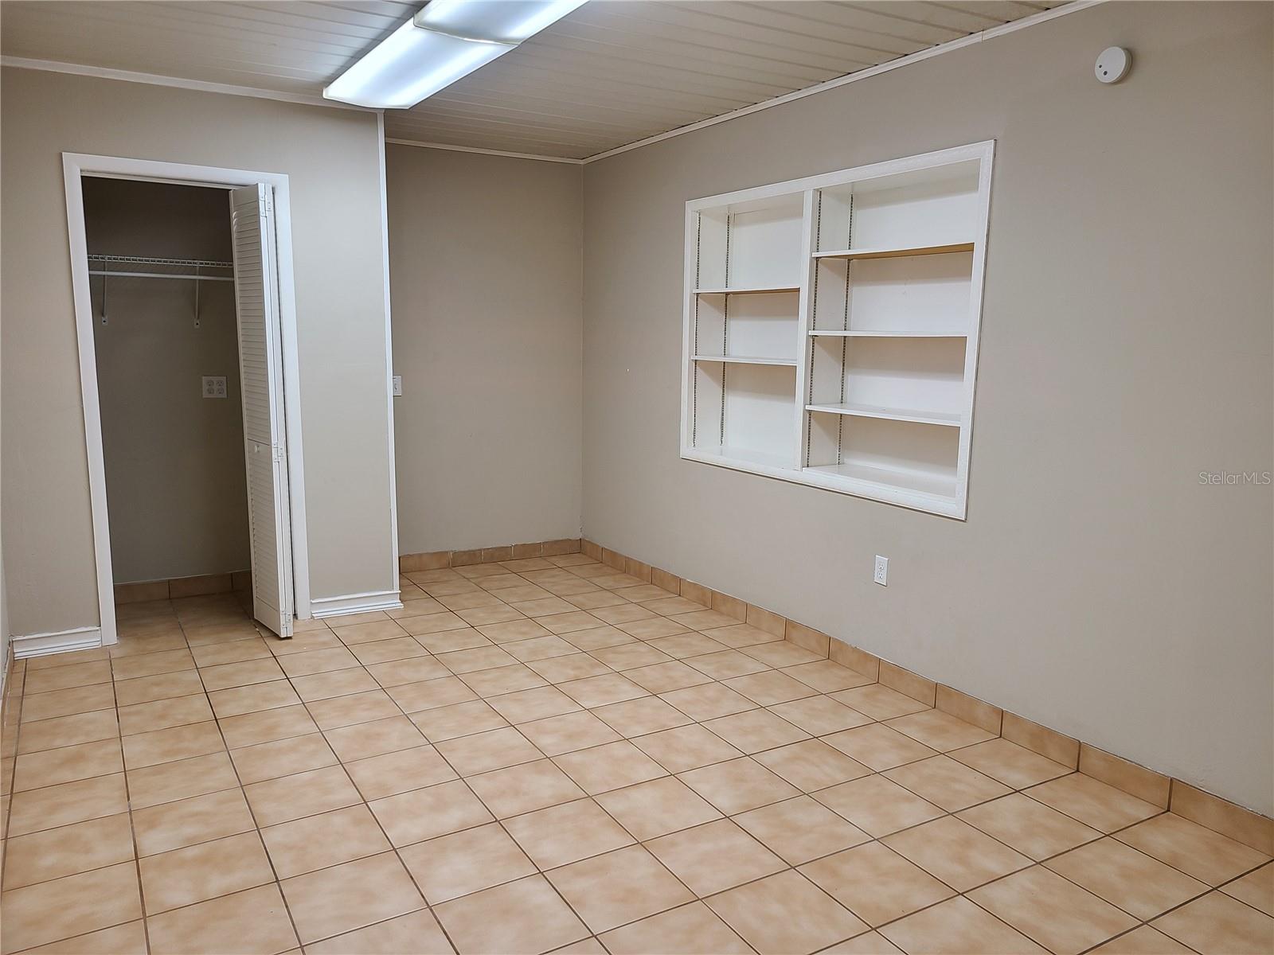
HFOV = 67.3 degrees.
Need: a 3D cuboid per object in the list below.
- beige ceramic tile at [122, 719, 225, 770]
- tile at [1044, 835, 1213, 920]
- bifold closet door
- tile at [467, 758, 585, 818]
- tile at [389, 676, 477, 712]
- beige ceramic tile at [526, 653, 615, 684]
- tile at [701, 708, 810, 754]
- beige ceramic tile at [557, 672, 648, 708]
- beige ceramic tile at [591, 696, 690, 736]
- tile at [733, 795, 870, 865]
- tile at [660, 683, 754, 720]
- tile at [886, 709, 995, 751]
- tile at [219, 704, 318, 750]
[{"bbox_3d":[-1.619,0.935,3.350,0.300,0.010,0.300,-4,10,-30],"label":"beige ceramic tile"},{"bbox_3d":[1.307,1.070,2.567,0.300,0.010,0.300,-5,10,-30],"label":"tile"},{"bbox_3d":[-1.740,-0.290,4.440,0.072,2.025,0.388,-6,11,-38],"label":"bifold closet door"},{"bbox_3d":[-0.355,0.991,3.030,0.300,0.010,0.300,-4,10,-30],"label":"tile"},{"bbox_3d":[-0.818,0.867,3.807,0.300,0.010,0.300,-4,10,-30],"label":"tile"},{"bbox_3d":[-0.289,0.824,4.114,0.302,0.010,0.302,-4,10,-30],"label":"beige ceramic tile"},{"bbox_3d":[0.433,0.923,3.471,0.298,0.010,0.298,-5,10,-30],"label":"tile"},{"bbox_3d":[-0.135,0.860,3.839,0.298,0.010,0.298,-5,10,-30],"label":"beige ceramic tile"},{"bbox_3d":[0.017,0.901,3.583,0.298,0.010,0.298,-5,10,-30],"label":"beige ceramic tile"},{"bbox_3d":[0.477,1.028,2.795,0.298,0.010,0.298,-5,10,-30],"label":"tile"},{"bbox_3d":[0.280,0.880,3.734,0.298,0.010,0.298,-5,10,-30],"label":"tile"},{"bbox_3d":[1.100,0.925,3.485,0.275,0.010,0.300,-5,10,-30],"label":"tile"},{"bbox_3d":[-1.337,0.906,3.473,0.300,0.010,0.300,-5,10,-30],"label":"tile"}]

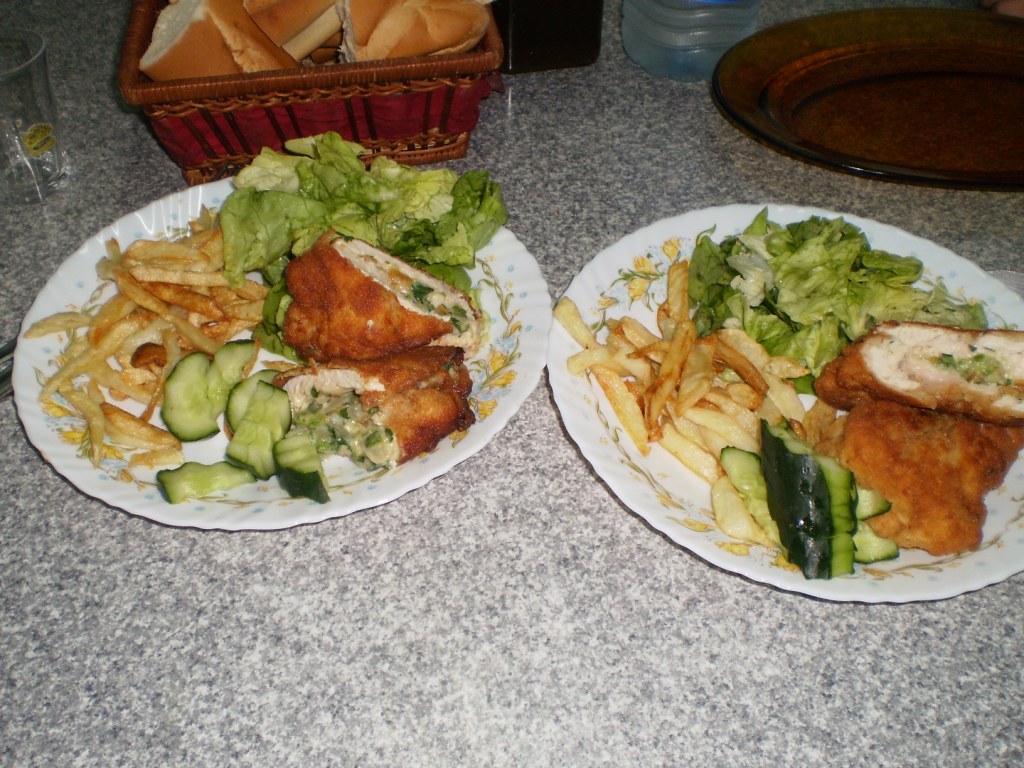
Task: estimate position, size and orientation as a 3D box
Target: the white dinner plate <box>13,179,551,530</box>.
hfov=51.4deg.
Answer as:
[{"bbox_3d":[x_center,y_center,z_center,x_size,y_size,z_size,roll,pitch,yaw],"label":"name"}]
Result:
[{"bbox_3d":[-0.106,-0.023,0.512,0.248,0.023,0.248,1,46,0],"label":"white dinner plate"}]

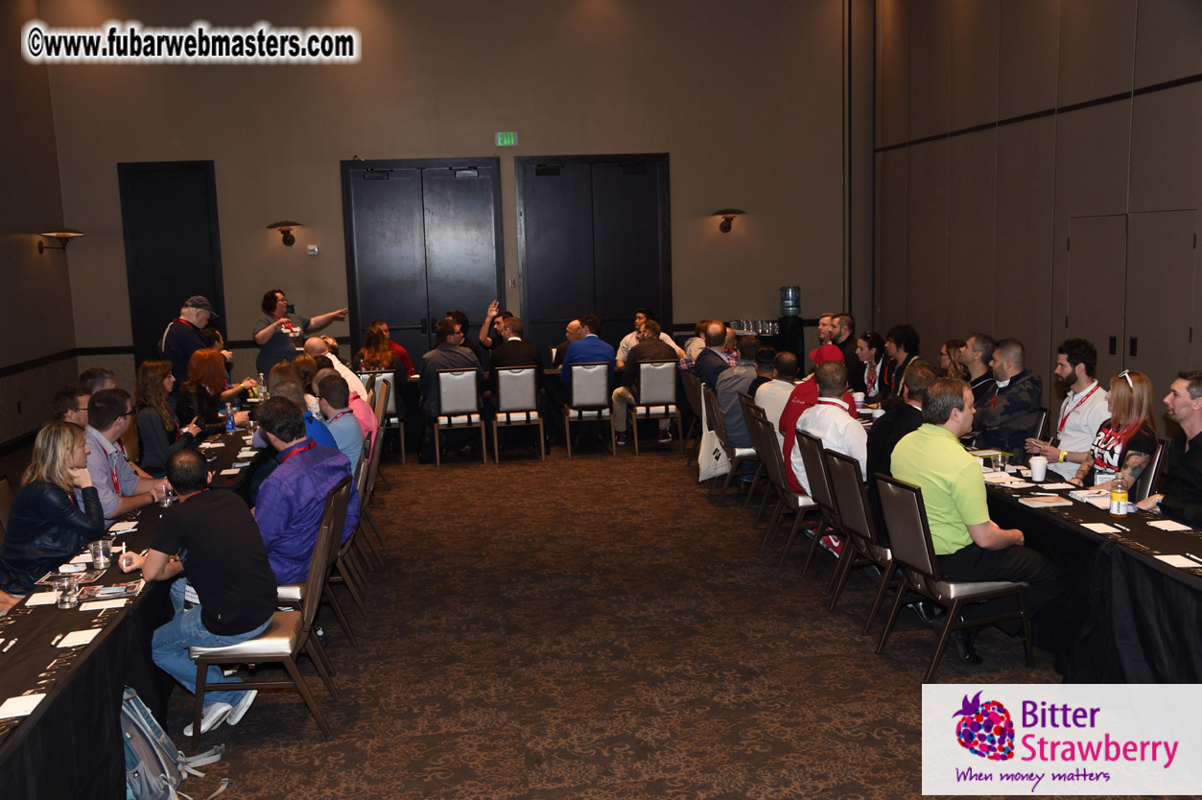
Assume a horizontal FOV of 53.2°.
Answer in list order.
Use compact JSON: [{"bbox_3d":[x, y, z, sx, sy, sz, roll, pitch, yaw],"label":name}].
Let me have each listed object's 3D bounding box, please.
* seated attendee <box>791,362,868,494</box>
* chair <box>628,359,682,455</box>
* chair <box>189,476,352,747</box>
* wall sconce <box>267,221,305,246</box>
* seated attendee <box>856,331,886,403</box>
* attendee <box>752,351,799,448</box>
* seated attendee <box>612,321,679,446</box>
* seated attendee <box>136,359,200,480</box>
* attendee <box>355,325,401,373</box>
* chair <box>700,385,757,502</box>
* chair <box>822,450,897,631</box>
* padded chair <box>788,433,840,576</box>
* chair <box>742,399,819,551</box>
[{"bbox_3d":[1.547,0.420,7.293,0.758,1.340,0.561,-7,10,-33],"label":"seated attendee"},{"bbox_3d":[0.520,0.024,11.804,0.463,0.906,0.591,-2,8,-4],"label":"chair"},{"bbox_3d":[-1.465,0.988,5.323,0.600,0.930,0.460,-3,8,-6],"label":"chair"},{"bbox_3d":[-4.027,-2.122,15.351,0.460,0.330,0.480,-3,8,-7],"label":"wall sconce"},{"bbox_3d":[2.203,0.079,9.953,0.720,1.240,0.480,-5,8,-22],"label":"seated attendee"},{"bbox_3d":[1.474,0.274,8.534,0.739,1.280,0.532,-8,10,-38],"label":"attendee"},{"bbox_3d":[0.440,-0.166,11.969,0.620,1.300,0.750,-3,8,-11],"label":"seated attendee"},{"bbox_3d":[-2.881,0.394,8.493,0.780,1.310,0.480,-4,8,-16],"label":"seated attendee"},{"bbox_3d":[-2.132,-0.078,11.659,0.512,1.310,0.739,-2,8,-4],"label":"attendee"},{"bbox_3d":[1.158,0.329,9.426,0.600,0.930,0.460,-3,8,-12],"label":"chair"},{"bbox_3d":[1.612,0.751,6.674,0.600,0.930,0.460,-4,8,-13],"label":"chair"},{"bbox_3d":[1.525,0.632,7.194,0.600,0.930,0.460,-4,8,-13],"label":"padded chair"},{"bbox_3d":[1.387,0.517,8.335,0.600,0.930,0.460,-3,8,-8],"label":"chair"}]

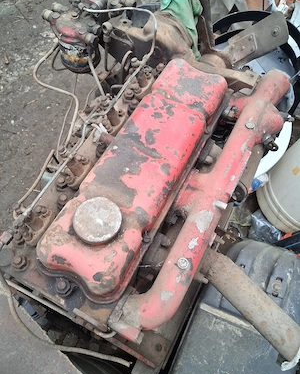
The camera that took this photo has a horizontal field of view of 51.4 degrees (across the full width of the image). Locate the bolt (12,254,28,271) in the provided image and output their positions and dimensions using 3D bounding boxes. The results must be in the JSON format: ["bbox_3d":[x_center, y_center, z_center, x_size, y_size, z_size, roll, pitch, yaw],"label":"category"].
[{"bbox_3d":[-0.187,0.108,0.451,0.023,0.022,0.023,27,63,7],"label":"bolt"}]

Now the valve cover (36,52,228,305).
[{"bbox_3d":[0.000,-0.055,0.521,0.126,0.084,0.462,27,63,7],"label":"valve cover"}]

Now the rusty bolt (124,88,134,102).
[{"bbox_3d":[-0.041,-0.182,0.617,0.019,0.019,0.019,27,63,7],"label":"rusty bolt"}]

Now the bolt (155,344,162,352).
[{"bbox_3d":[0.015,0.273,0.531,0.013,0.006,0.013,27,63,7],"label":"bolt"}]

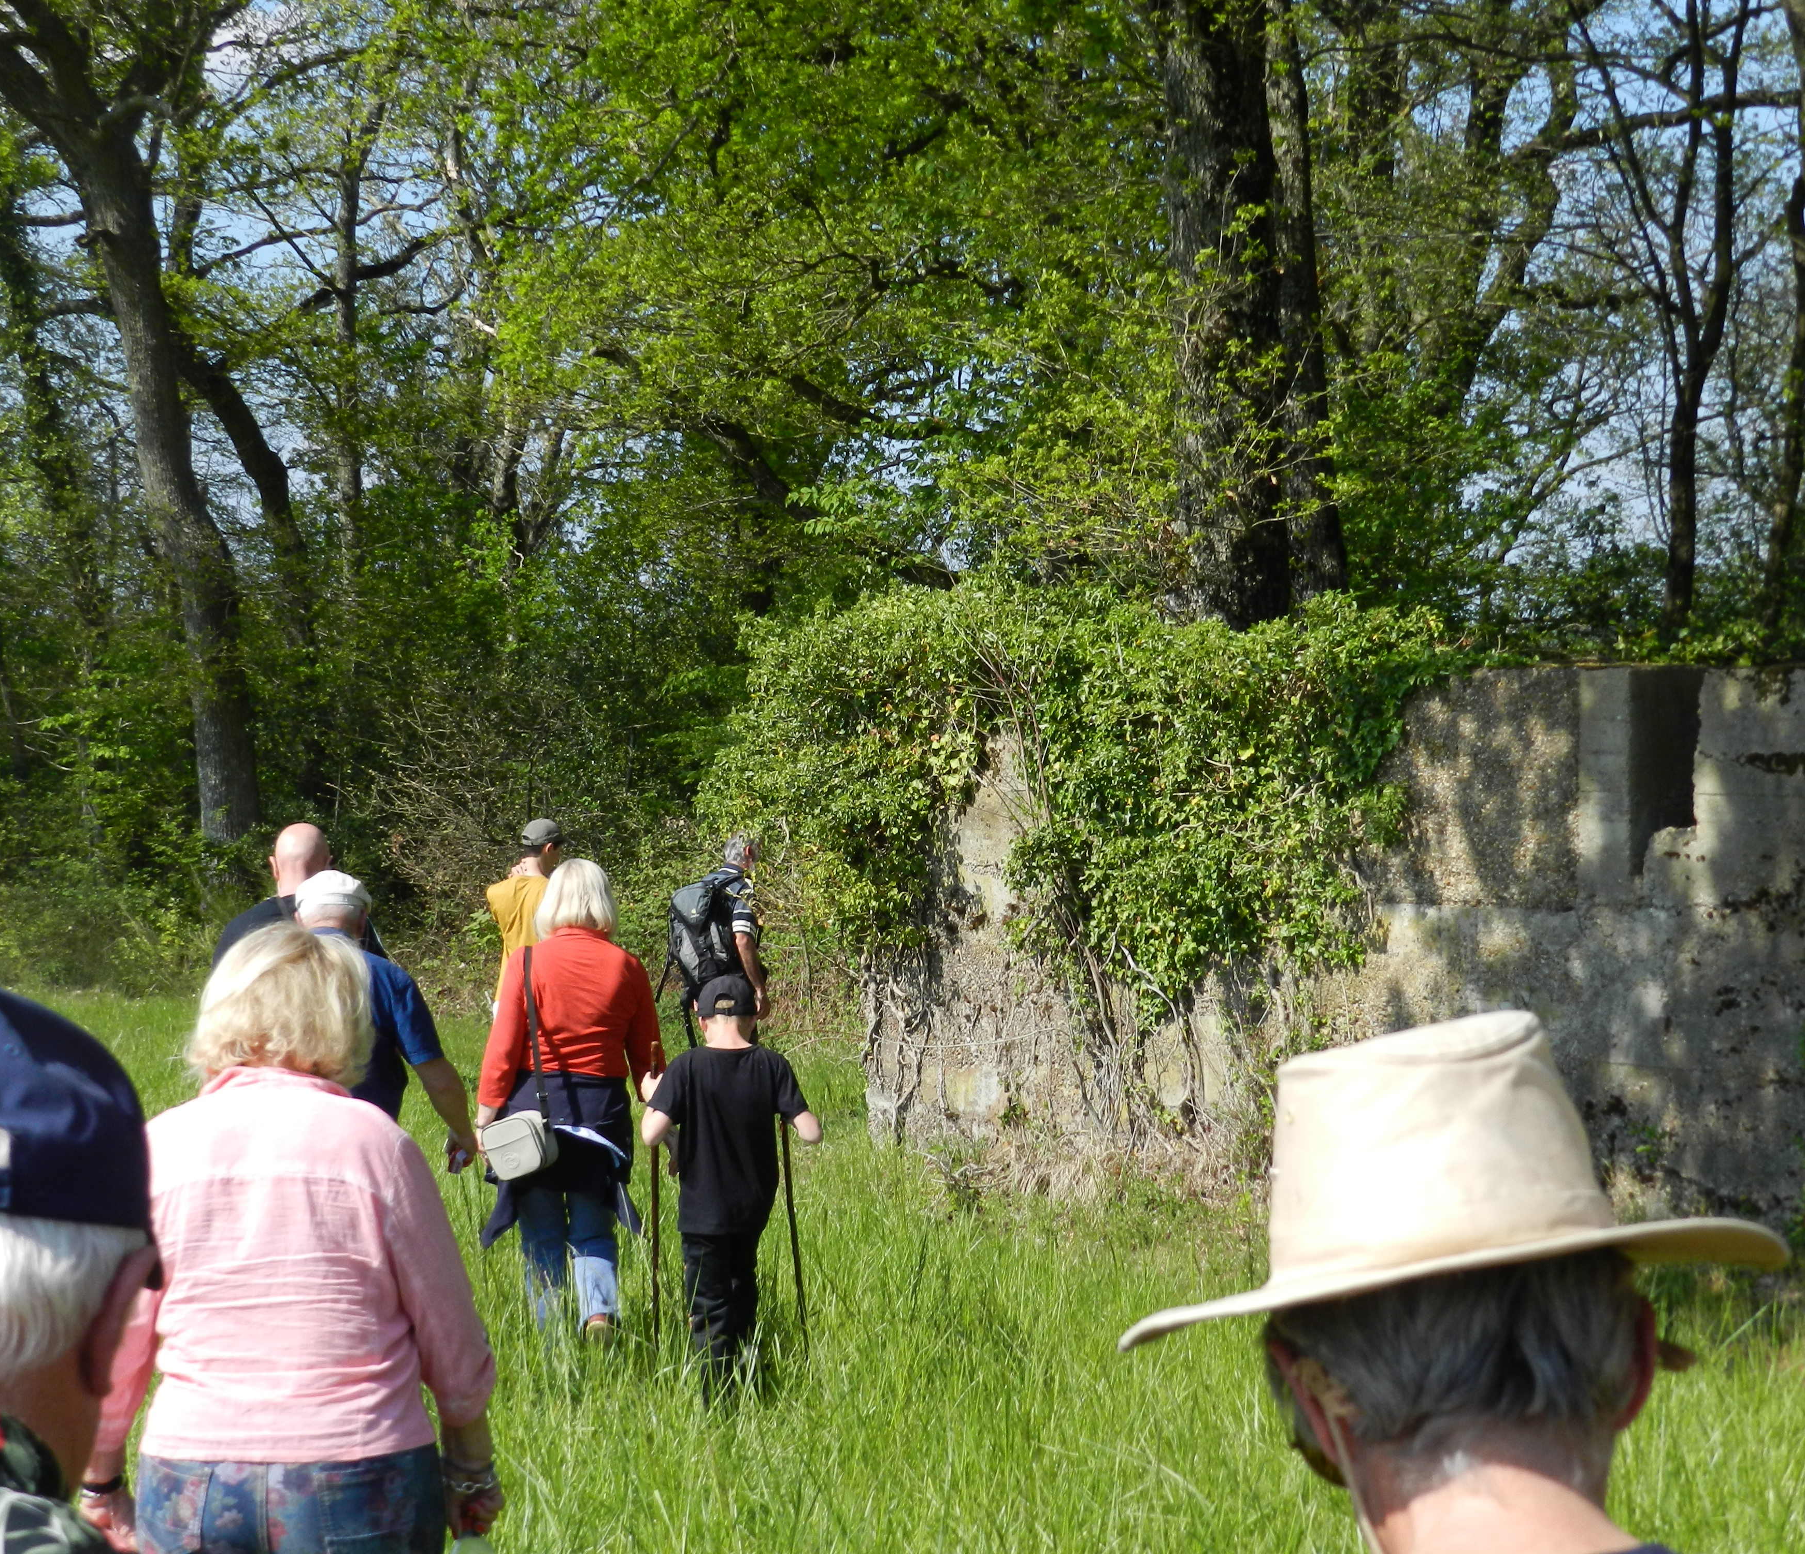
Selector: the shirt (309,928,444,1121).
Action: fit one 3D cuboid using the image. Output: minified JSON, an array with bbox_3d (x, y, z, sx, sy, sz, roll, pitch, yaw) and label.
[{"bbox_3d":[-1.532,0.754,9.700,0.550,0.700,0.310,0,-1,6],"label":"shirt"}]

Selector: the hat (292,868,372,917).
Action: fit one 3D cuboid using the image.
[{"bbox_3d":[-1.539,0.313,9.700,0.215,0.130,0.250,0,-1,6],"label":"hat"}]

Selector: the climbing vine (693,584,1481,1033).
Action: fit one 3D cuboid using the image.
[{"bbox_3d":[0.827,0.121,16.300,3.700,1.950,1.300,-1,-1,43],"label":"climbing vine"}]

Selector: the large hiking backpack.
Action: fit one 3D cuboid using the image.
[{"bbox_3d":[-1.093,0.861,19.800,0.340,0.660,0.300,-1,-1,37],"label":"large hiking backpack"}]

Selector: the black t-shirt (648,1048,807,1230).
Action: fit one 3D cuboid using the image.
[{"bbox_3d":[-0.501,1.038,10.300,0.450,0.540,0.260,0,-1,0],"label":"black t-shirt"}]

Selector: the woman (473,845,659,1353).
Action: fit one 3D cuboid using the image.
[{"bbox_3d":[-1.080,1.080,11.600,0.590,1.630,0.420,0,-1,3],"label":"woman"}]

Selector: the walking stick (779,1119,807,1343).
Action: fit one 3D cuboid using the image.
[{"bbox_3d":[-0.322,1.280,10.500,0.025,0.840,0.025,-6,2,0],"label":"walking stick"}]

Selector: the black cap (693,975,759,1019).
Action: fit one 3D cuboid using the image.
[{"bbox_3d":[-0.508,0.637,10.350,0.180,0.140,0.250,0,-9,3],"label":"black cap"}]

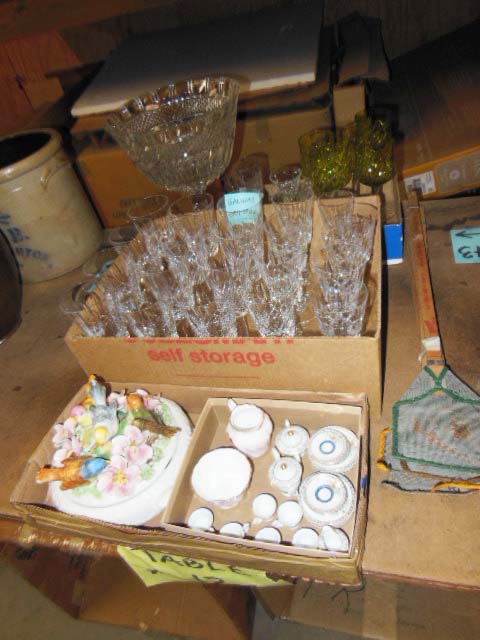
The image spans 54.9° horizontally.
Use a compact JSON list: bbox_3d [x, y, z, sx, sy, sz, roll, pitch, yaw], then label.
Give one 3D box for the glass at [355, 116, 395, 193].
[{"bbox_3d":[0.282,-0.305,0.962,0.080,0.211,0.080,0,42,17],"label":"glass"}]

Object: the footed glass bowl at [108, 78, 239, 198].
[{"bbox_3d":[-0.097,-0.310,0.987,0.267,0.303,0.267,-9,40,8],"label":"footed glass bowl"}]

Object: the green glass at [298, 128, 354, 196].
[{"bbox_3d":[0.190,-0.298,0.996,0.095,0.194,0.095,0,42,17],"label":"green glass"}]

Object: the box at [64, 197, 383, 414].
[{"bbox_3d":[0.009,-0.041,0.790,0.445,0.149,0.357,0,42,17],"label":"box"}]

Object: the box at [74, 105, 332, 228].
[{"bbox_3d":[-0.070,-0.483,1.282,0.628,0.204,0.360,-6,41,10],"label":"box"}]

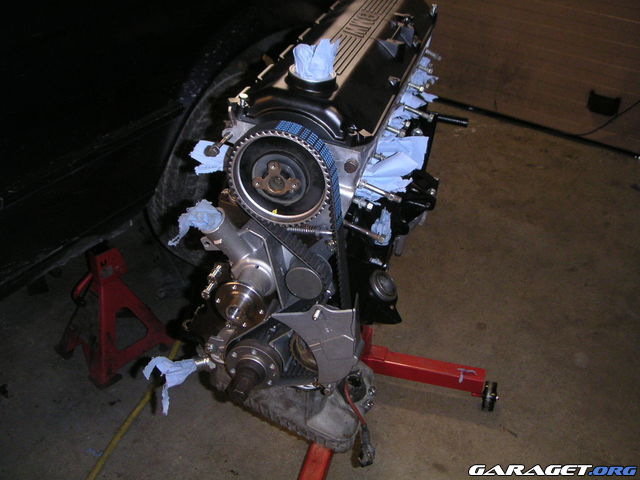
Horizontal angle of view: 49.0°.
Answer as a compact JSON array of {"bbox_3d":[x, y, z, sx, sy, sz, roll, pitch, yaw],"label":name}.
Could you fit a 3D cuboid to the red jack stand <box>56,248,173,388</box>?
[{"bbox_3d":[-0.647,0.175,2.159,0.266,0.395,0.283,25,38,35],"label":"red jack stand"}]

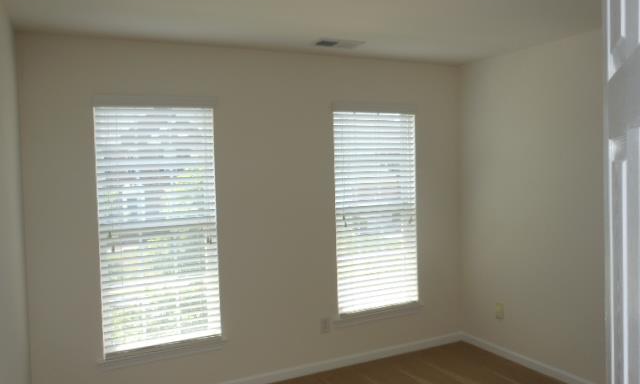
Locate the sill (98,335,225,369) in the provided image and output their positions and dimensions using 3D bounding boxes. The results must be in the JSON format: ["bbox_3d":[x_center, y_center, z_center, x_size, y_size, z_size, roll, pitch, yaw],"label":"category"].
[{"bbox_3d":[-1.036,1.082,3.466,0.830,0.080,0.065,-3,4,-26],"label":"sill"}]

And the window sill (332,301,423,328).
[{"bbox_3d":[0.493,1.004,4.226,0.840,0.080,0.065,-3,4,-26],"label":"window sill"}]

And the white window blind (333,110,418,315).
[{"bbox_3d":[0.467,0.151,4.199,0.780,1.620,0.055,-3,4,-26],"label":"white window blind"}]

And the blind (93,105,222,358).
[{"bbox_3d":[-1.055,0.231,3.442,0.780,1.620,0.055,-3,4,-26],"label":"blind"}]

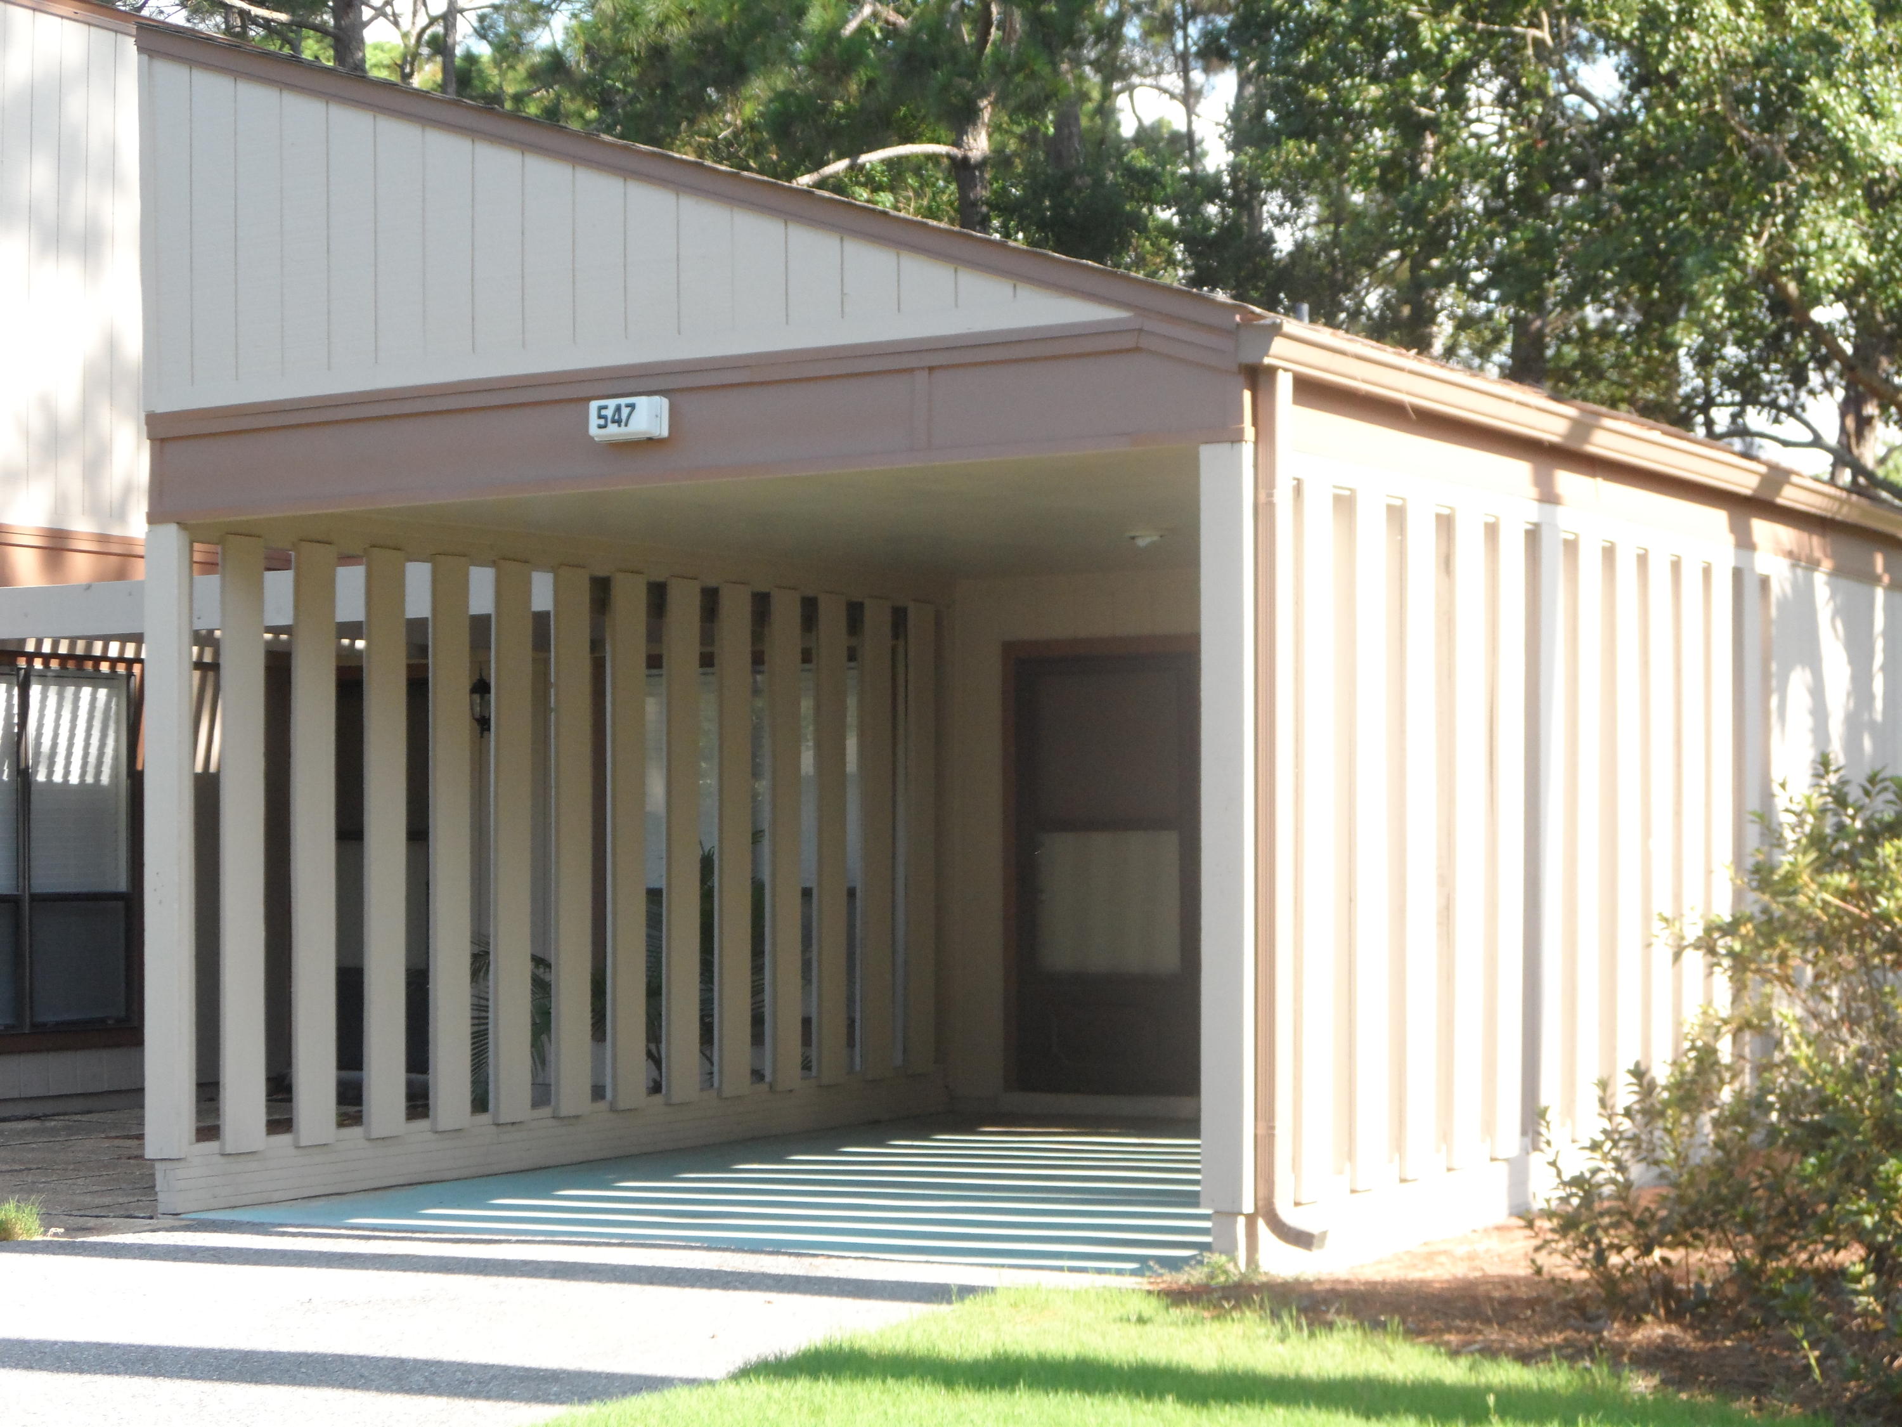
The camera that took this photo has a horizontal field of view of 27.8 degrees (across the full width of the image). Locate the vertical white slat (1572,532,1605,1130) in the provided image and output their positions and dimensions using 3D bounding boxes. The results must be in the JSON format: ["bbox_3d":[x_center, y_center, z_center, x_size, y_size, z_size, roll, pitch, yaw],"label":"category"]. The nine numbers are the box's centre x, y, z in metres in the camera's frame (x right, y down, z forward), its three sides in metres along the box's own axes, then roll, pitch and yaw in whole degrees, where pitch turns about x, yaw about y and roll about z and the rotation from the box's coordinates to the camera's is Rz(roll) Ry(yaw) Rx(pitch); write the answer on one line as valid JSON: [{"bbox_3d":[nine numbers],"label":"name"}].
[{"bbox_3d":[2.267,0.427,13.732,0.035,2.170,0.215,-1,-2,28],"label":"vertical white slat"}]

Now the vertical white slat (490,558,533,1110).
[{"bbox_3d":[-1.721,0.501,15.053,0.035,2.190,0.215,-1,-2,28],"label":"vertical white slat"}]

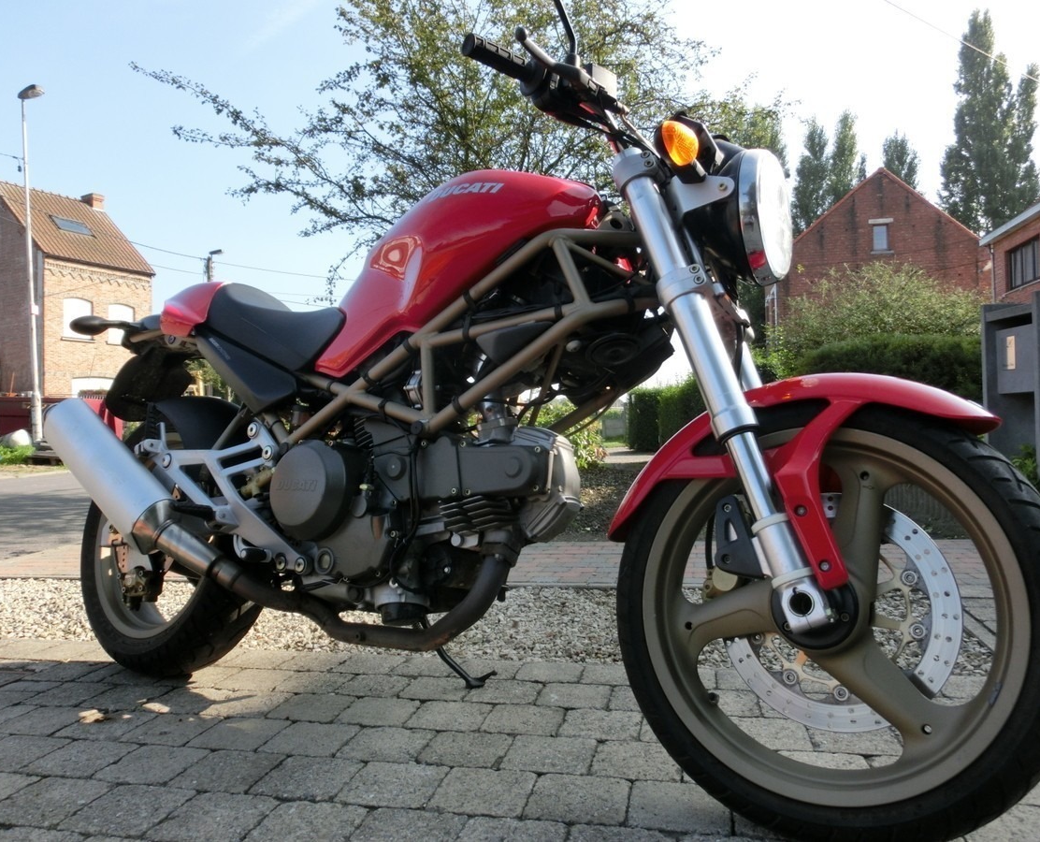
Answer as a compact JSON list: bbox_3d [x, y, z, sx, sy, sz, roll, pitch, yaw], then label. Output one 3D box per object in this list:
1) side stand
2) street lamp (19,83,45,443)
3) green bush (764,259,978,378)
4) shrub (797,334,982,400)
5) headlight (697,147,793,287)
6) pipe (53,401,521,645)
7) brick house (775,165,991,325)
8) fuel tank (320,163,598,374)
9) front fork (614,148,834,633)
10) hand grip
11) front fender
[{"bbox_3d":[-0.131,0.461,1.580,0.100,0.190,0.250,-1,-1,34],"label":"side stand"},{"bbox_3d":[-9.380,-3.060,14.950,0.700,6.920,0.320,-2,-2,36],"label":"street lamp"},{"bbox_3d":[4.862,-0.693,10.500,3.000,2.750,2.300,-1,-2,0],"label":"green bush"},{"bbox_3d":[4.200,-0.150,8.500,2.300,1.560,1.100,-1,-1,12],"label":"shrub"},{"bbox_3d":[0.344,-0.320,1.254,0.160,0.212,0.212,-1,-17,34],"label":"headlight"},{"bbox_3d":[-0.532,0.164,1.466,1.100,0.420,0.300,-2,-13,34],"label":"pipe"},{"bbox_3d":[11.180,-3.099,25.929,6.200,8.050,7.000,-1,-1,12],"label":"brick house"},{"bbox_3d":[-0.099,-0.256,1.486,0.570,0.395,0.340,-2,-13,34],"label":"fuel tank"},{"bbox_3d":[0.328,-0.070,1.177,0.110,0.790,0.260,-26,-29,25],"label":"front fork"},{"bbox_3d":[-0.028,-0.531,1.145,0.037,0.037,0.130,-2,-1,45],"label":"hand grip"},{"bbox_3d":[0.366,0.066,1.085,0.525,0.270,0.165,-2,-13,34],"label":"front fender"}]

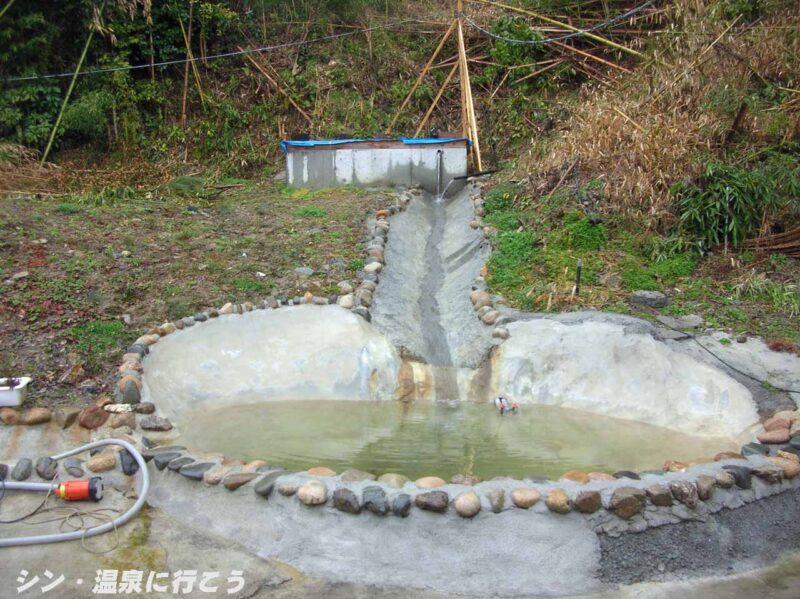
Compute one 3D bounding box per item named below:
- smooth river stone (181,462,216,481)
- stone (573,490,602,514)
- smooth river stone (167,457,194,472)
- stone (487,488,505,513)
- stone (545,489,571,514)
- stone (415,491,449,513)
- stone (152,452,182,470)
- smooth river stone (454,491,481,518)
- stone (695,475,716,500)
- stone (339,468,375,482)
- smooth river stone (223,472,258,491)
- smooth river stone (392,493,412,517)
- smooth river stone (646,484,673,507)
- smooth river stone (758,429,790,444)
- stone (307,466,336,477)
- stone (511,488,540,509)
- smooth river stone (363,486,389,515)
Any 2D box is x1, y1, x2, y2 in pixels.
[{"bbox_3d":[-1.264,1.082,5.071,0.150,0.100,0.240,4,7,41],"label":"smooth river stone"},{"bbox_3d":[1.051,1.132,4.506,0.145,0.120,0.135,-1,5,-10],"label":"stone"},{"bbox_3d":[-1.208,0.908,4.448,0.105,0.085,0.175,5,7,40],"label":"smooth river stone"},{"bbox_3d":[0.462,0.963,3.874,0.085,0.110,0.110,-1,6,-6],"label":"stone"},{"bbox_3d":[0.712,0.913,3.657,0.115,0.110,0.115,0,5,0],"label":"stone"},{"bbox_3d":[0.150,0.965,3.860,0.160,0.100,0.120,0,5,0],"label":"stone"},{"bbox_3d":[-1.295,0.902,4.504,0.125,0.095,0.185,5,7,40],"label":"stone"},{"bbox_3d":[0.302,0.917,3.616,0.120,0.115,0.120,0,5,0],"label":"smooth river stone"},{"bbox_3d":[1.458,0.897,3.858,0.100,0.120,0.110,-1,5,-15],"label":"stone"},{"bbox_3d":[-0.208,0.881,4.049,0.175,0.080,0.120,0,5,0],"label":"stone"},{"bbox_3d":[-0.779,0.889,3.951,0.185,0.075,0.100,-4,6,-40],"label":"smooth river stone"},{"bbox_3d":[0.014,1.134,4.473,0.112,0.130,0.120,0,5,0],"label":"smooth river stone"},{"bbox_3d":[1.266,0.956,3.944,0.125,0.100,0.120,-2,6,-17],"label":"smooth river stone"},{"bbox_3d":[2.235,0.817,4.824,0.170,0.075,0.120,0,5,0],"label":"smooth river stone"},{"bbox_3d":[-0.400,0.876,4.116,0.145,0.065,0.100,0,5,0],"label":"stone"},{"bbox_3d":[0.606,0.961,3.902,0.140,0.095,0.120,-1,6,-6],"label":"stone"},{"bbox_3d":[-0.117,0.963,3.874,0.120,0.125,0.120,0,5,0],"label":"smooth river stone"}]

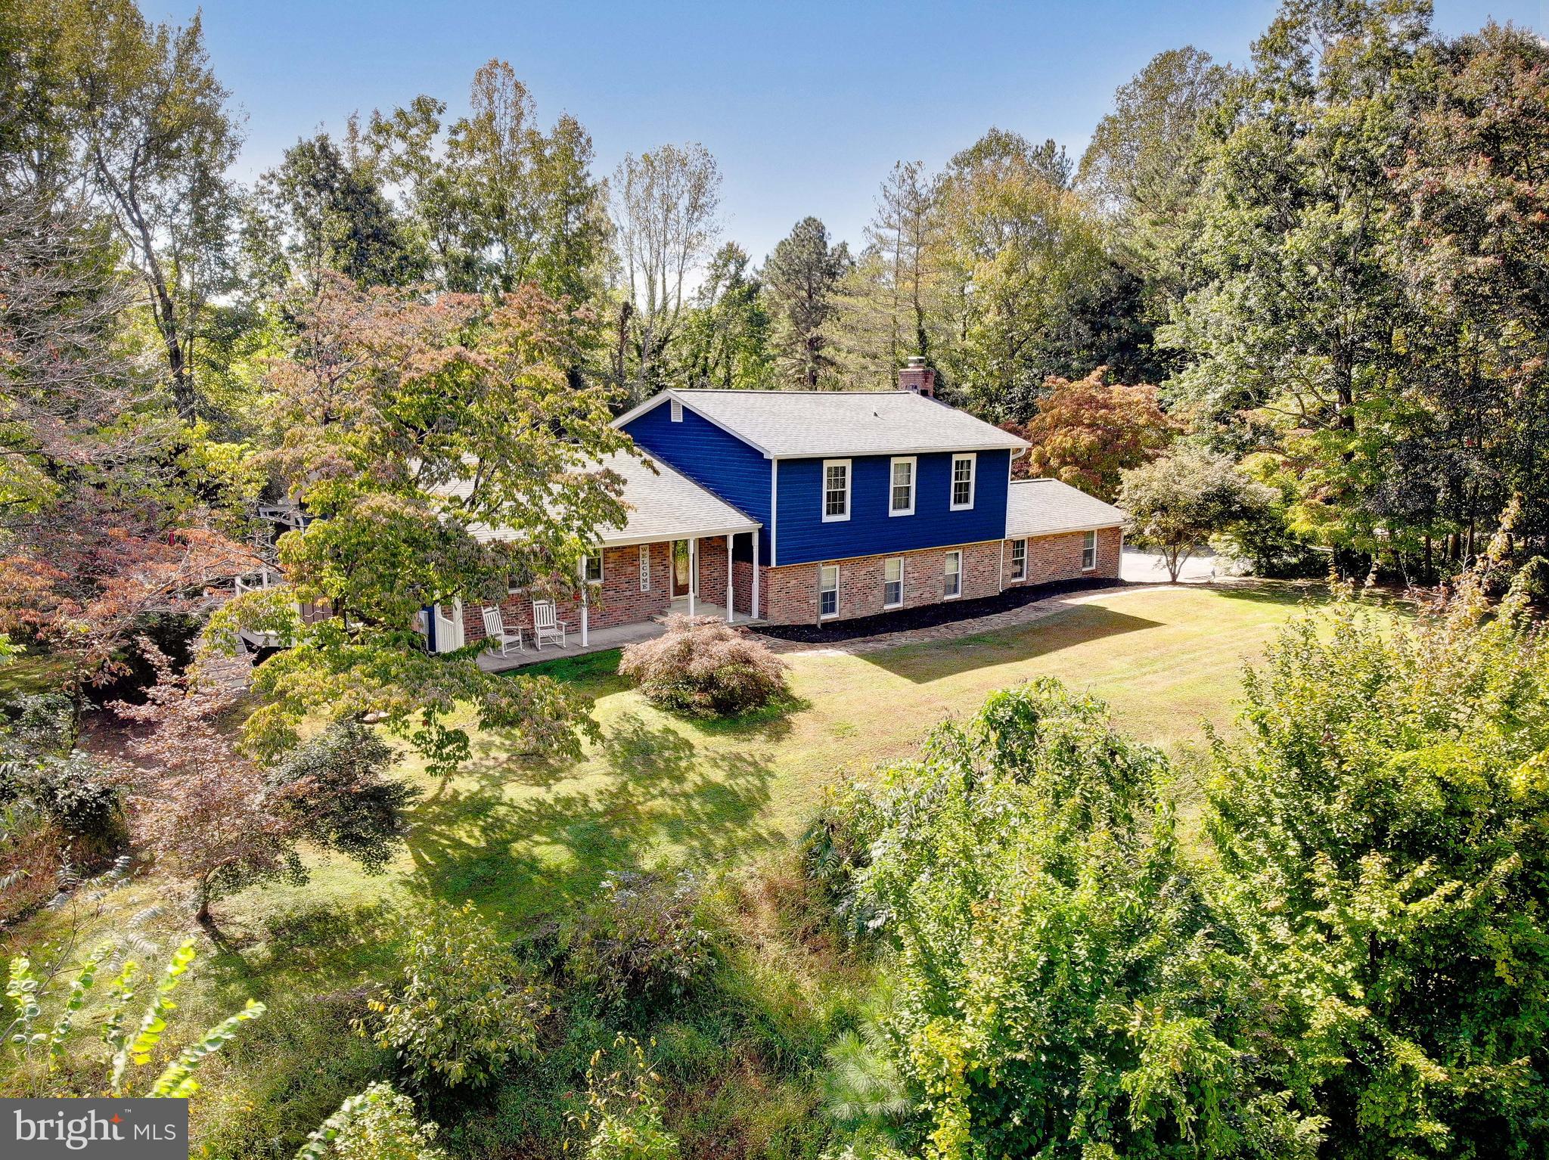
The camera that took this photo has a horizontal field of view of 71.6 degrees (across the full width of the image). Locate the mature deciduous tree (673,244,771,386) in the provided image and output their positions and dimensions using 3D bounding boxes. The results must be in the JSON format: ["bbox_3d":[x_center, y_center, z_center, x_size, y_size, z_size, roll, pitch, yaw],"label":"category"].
[{"bbox_3d":[-2.471,-9.296,52.183,4.770,13.690,4.770,0,10,-3],"label":"mature deciduous tree"}]

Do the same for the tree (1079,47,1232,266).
[{"bbox_3d":[20.452,-15.438,57.219,8.450,24.320,8.450,4,10,19],"label":"tree"}]

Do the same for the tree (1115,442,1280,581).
[{"bbox_3d":[15.004,-2.352,38.128,5.370,4.710,5.400,4,10,21],"label":"tree"}]

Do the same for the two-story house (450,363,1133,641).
[{"bbox_3d":[-0.834,-3.298,34.772,25.200,7.550,12.600,-8,12,-39],"label":"two-story house"}]

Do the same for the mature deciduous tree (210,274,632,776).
[{"bbox_3d":[-6.829,-1.351,20.565,7.650,8.470,7.600,-3,10,-18],"label":"mature deciduous tree"}]

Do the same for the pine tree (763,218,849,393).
[{"bbox_3d":[1.614,-10.377,54.026,4.390,15.250,4.390,0,10,2],"label":"pine tree"}]

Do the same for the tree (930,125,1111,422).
[{"bbox_3d":[12.733,-12.859,55.630,9.220,19.700,9.220,2,10,12],"label":"tree"}]

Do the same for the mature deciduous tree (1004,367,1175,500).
[{"bbox_3d":[14.197,-5.532,48.241,7.670,7.710,7.200,3,10,16],"label":"mature deciduous tree"}]

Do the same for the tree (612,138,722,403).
[{"bbox_3d":[-5.879,-13.166,57.619,5.980,19.500,5.980,-1,10,-6],"label":"tree"}]

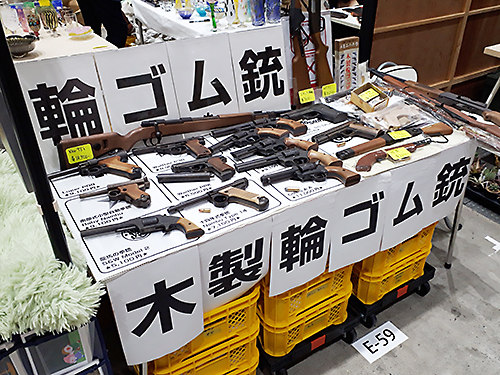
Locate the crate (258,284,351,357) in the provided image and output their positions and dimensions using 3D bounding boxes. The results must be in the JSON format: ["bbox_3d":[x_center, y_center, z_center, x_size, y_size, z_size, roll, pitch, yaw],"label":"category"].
[{"bbox_3d":[0.143,0.376,1.303,0.356,0.140,0.255,-19,33,-28],"label":"crate"}]

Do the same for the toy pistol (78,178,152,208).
[{"bbox_3d":[-0.348,0.029,1.037,0.187,0.032,0.121,-14,32,-21],"label":"toy pistol"}]

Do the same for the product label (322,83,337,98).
[{"bbox_3d":[0.354,-0.430,1.732,0.082,0.051,0.003,-19,23,-28],"label":"product label"}]

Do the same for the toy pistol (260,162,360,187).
[{"bbox_3d":[0.176,-0.025,1.111,0.237,0.038,0.152,-19,33,-29],"label":"toy pistol"}]

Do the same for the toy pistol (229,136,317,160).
[{"bbox_3d":[0.082,-0.120,1.283,0.264,0.036,0.138,-21,35,-29],"label":"toy pistol"}]

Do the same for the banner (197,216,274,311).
[{"bbox_3d":[-0.035,0.219,1.023,0.210,0.272,0.030,-19,40,-26],"label":"banner"}]

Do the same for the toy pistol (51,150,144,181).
[{"bbox_3d":[-0.472,-0.038,1.178,0.251,0.036,0.165,-20,35,-27],"label":"toy pistol"}]

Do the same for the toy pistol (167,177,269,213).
[{"bbox_3d":[-0.070,0.045,0.996,0.246,0.035,0.133,-20,35,-30],"label":"toy pistol"}]

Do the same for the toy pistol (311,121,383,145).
[{"bbox_3d":[0.353,-0.180,1.373,0.240,0.032,0.152,-26,38,-34],"label":"toy pistol"}]

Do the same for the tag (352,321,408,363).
[{"bbox_3d":[0.495,0.585,1.480,0.205,0.003,0.099,-18,34,-27],"label":"tag"}]

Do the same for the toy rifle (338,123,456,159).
[{"bbox_3d":[0.499,-0.152,1.308,0.475,0.040,0.086,-18,34,-25],"label":"toy rifle"}]

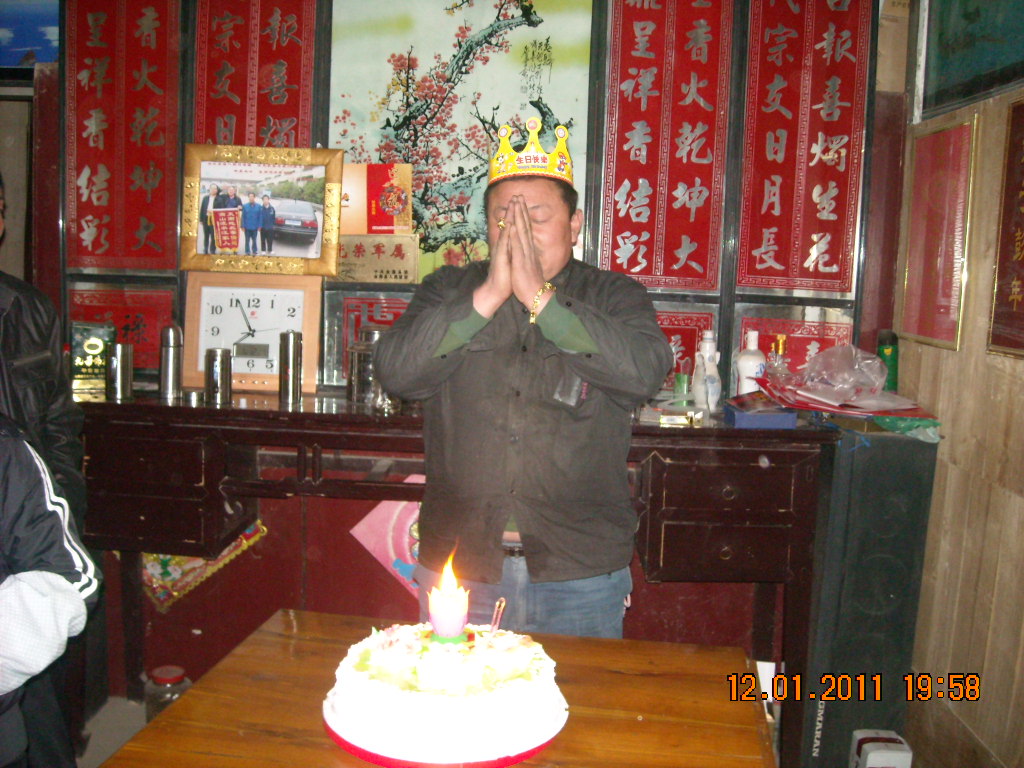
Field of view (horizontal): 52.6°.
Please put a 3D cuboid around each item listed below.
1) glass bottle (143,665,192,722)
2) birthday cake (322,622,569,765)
[{"bbox_3d":[-0.998,0.920,3.005,0.134,0.187,0.134,2,8,3],"label":"glass bottle"},{"bbox_3d":[-0.097,0.444,1.552,0.368,0.092,0.368,2,7,1],"label":"birthday cake"}]

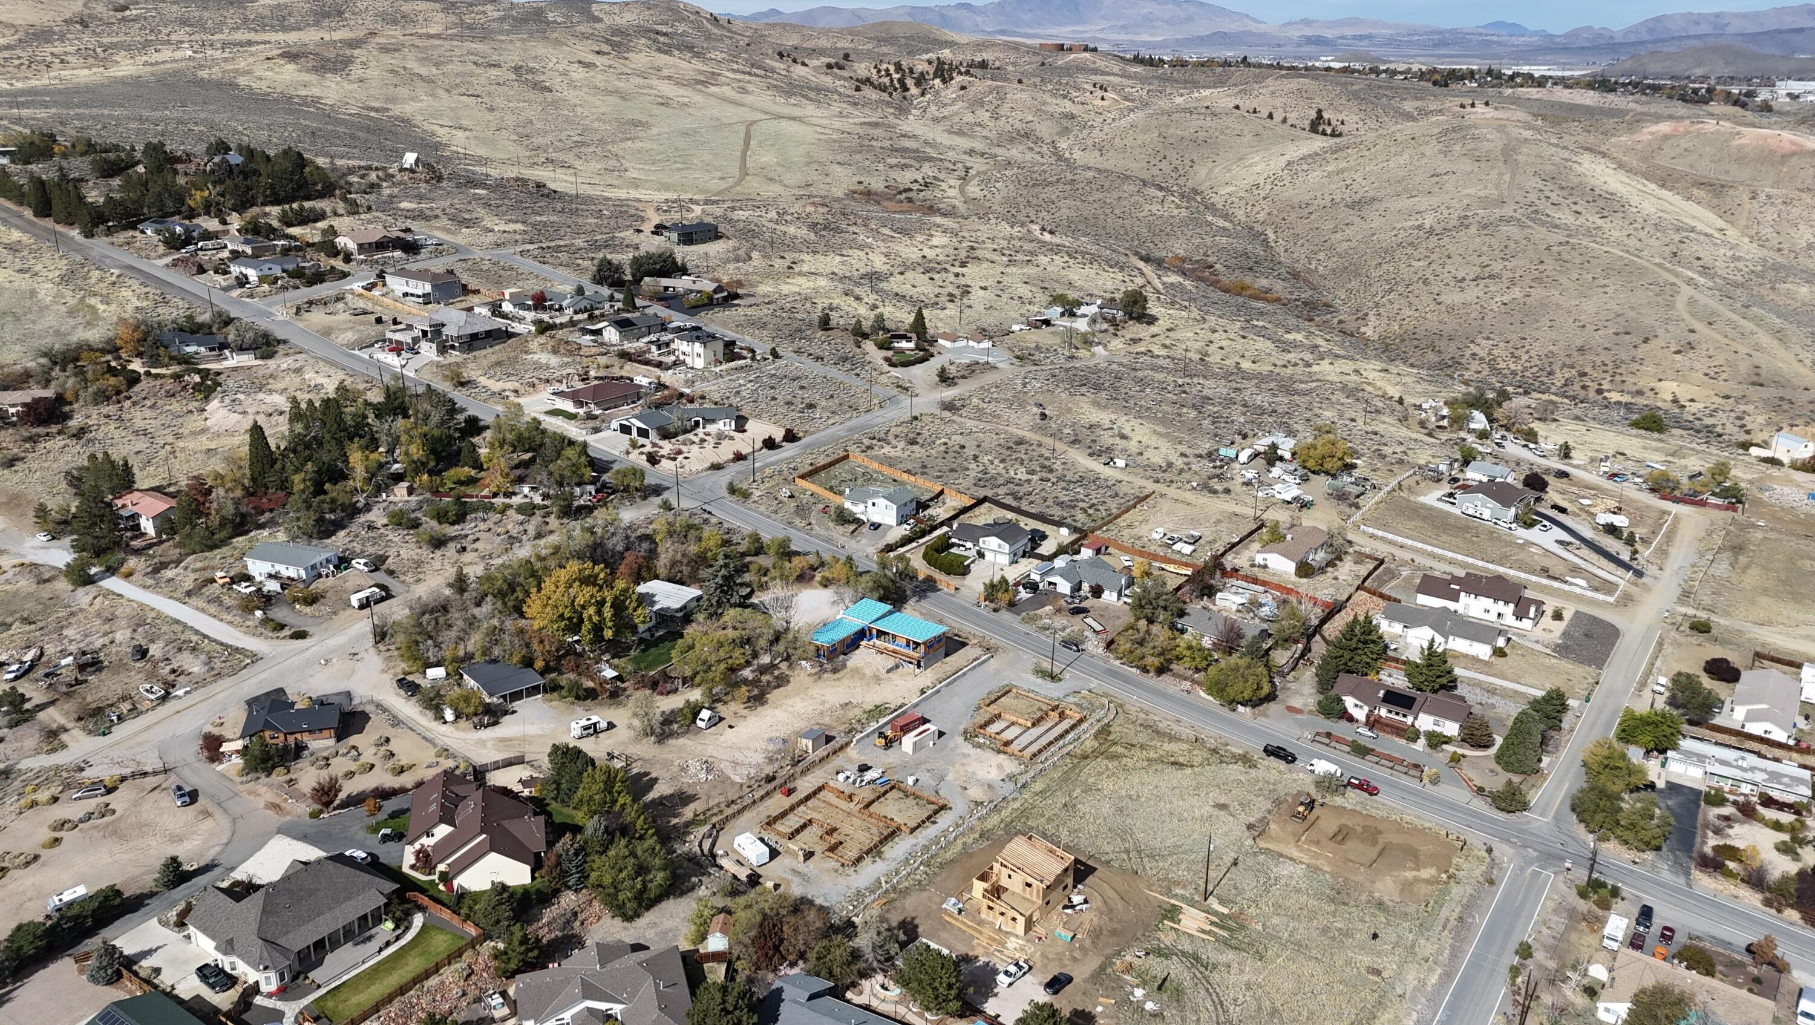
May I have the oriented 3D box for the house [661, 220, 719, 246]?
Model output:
[{"bbox_3d":[-86.480,-110.700,500.000,15.000,8.000,16.000,17,26,35],"label":"house"}]

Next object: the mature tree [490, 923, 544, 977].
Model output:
[{"bbox_3d":[-55.082,61.792,177.764,7.000,7.400,7.000,0,21,0],"label":"mature tree"}]

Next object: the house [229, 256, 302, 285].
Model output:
[{"bbox_3d":[-210.670,-80.950,414.380,18.520,5.850,17.060,17,27,37],"label":"house"}]

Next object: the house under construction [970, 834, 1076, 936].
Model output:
[{"bbox_3d":[16.980,52.860,182.490,12.400,7.660,11.900,-19,28,-40],"label":"house under construction"}]

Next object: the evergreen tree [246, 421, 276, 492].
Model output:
[{"bbox_3d":[-153.117,-13.263,298.008,6.500,17.500,6.500,0,21,0],"label":"evergreen tree"}]

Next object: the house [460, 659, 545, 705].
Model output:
[{"bbox_3d":[-75.338,30.894,234.254,10.620,4.130,14.170,-15,26,-35],"label":"house"}]

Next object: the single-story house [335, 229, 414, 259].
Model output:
[{"bbox_3d":[-164.890,-83.715,388.696,14.500,5.300,17.500,15,25,37],"label":"single-story house"}]

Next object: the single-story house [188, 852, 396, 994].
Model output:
[{"bbox_3d":[-82.520,51.750,168.550,23.010,6.260,20.790,13,24,31],"label":"single-story house"}]

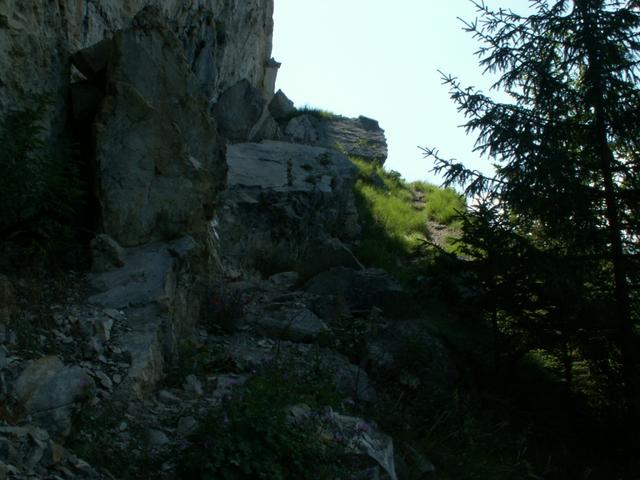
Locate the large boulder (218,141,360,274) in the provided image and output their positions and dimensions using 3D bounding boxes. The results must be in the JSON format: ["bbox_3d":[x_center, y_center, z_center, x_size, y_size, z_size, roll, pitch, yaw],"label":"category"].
[{"bbox_3d":[-0.652,-0.498,12.200,2.589,2.353,1.900,1,-5,-10],"label":"large boulder"}]

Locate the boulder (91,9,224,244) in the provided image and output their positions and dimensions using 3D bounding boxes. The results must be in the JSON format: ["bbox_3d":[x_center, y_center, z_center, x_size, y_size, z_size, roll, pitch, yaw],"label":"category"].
[{"bbox_3d":[-2.180,-1.483,9.200,1.755,3.217,1.400,1,-5,-8],"label":"boulder"}]

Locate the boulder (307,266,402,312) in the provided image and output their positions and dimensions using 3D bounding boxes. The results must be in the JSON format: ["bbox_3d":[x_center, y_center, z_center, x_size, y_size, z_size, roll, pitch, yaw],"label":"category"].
[{"bbox_3d":[0.496,0.749,9.900,1.425,0.661,1.000,1,-5,-10],"label":"boulder"}]

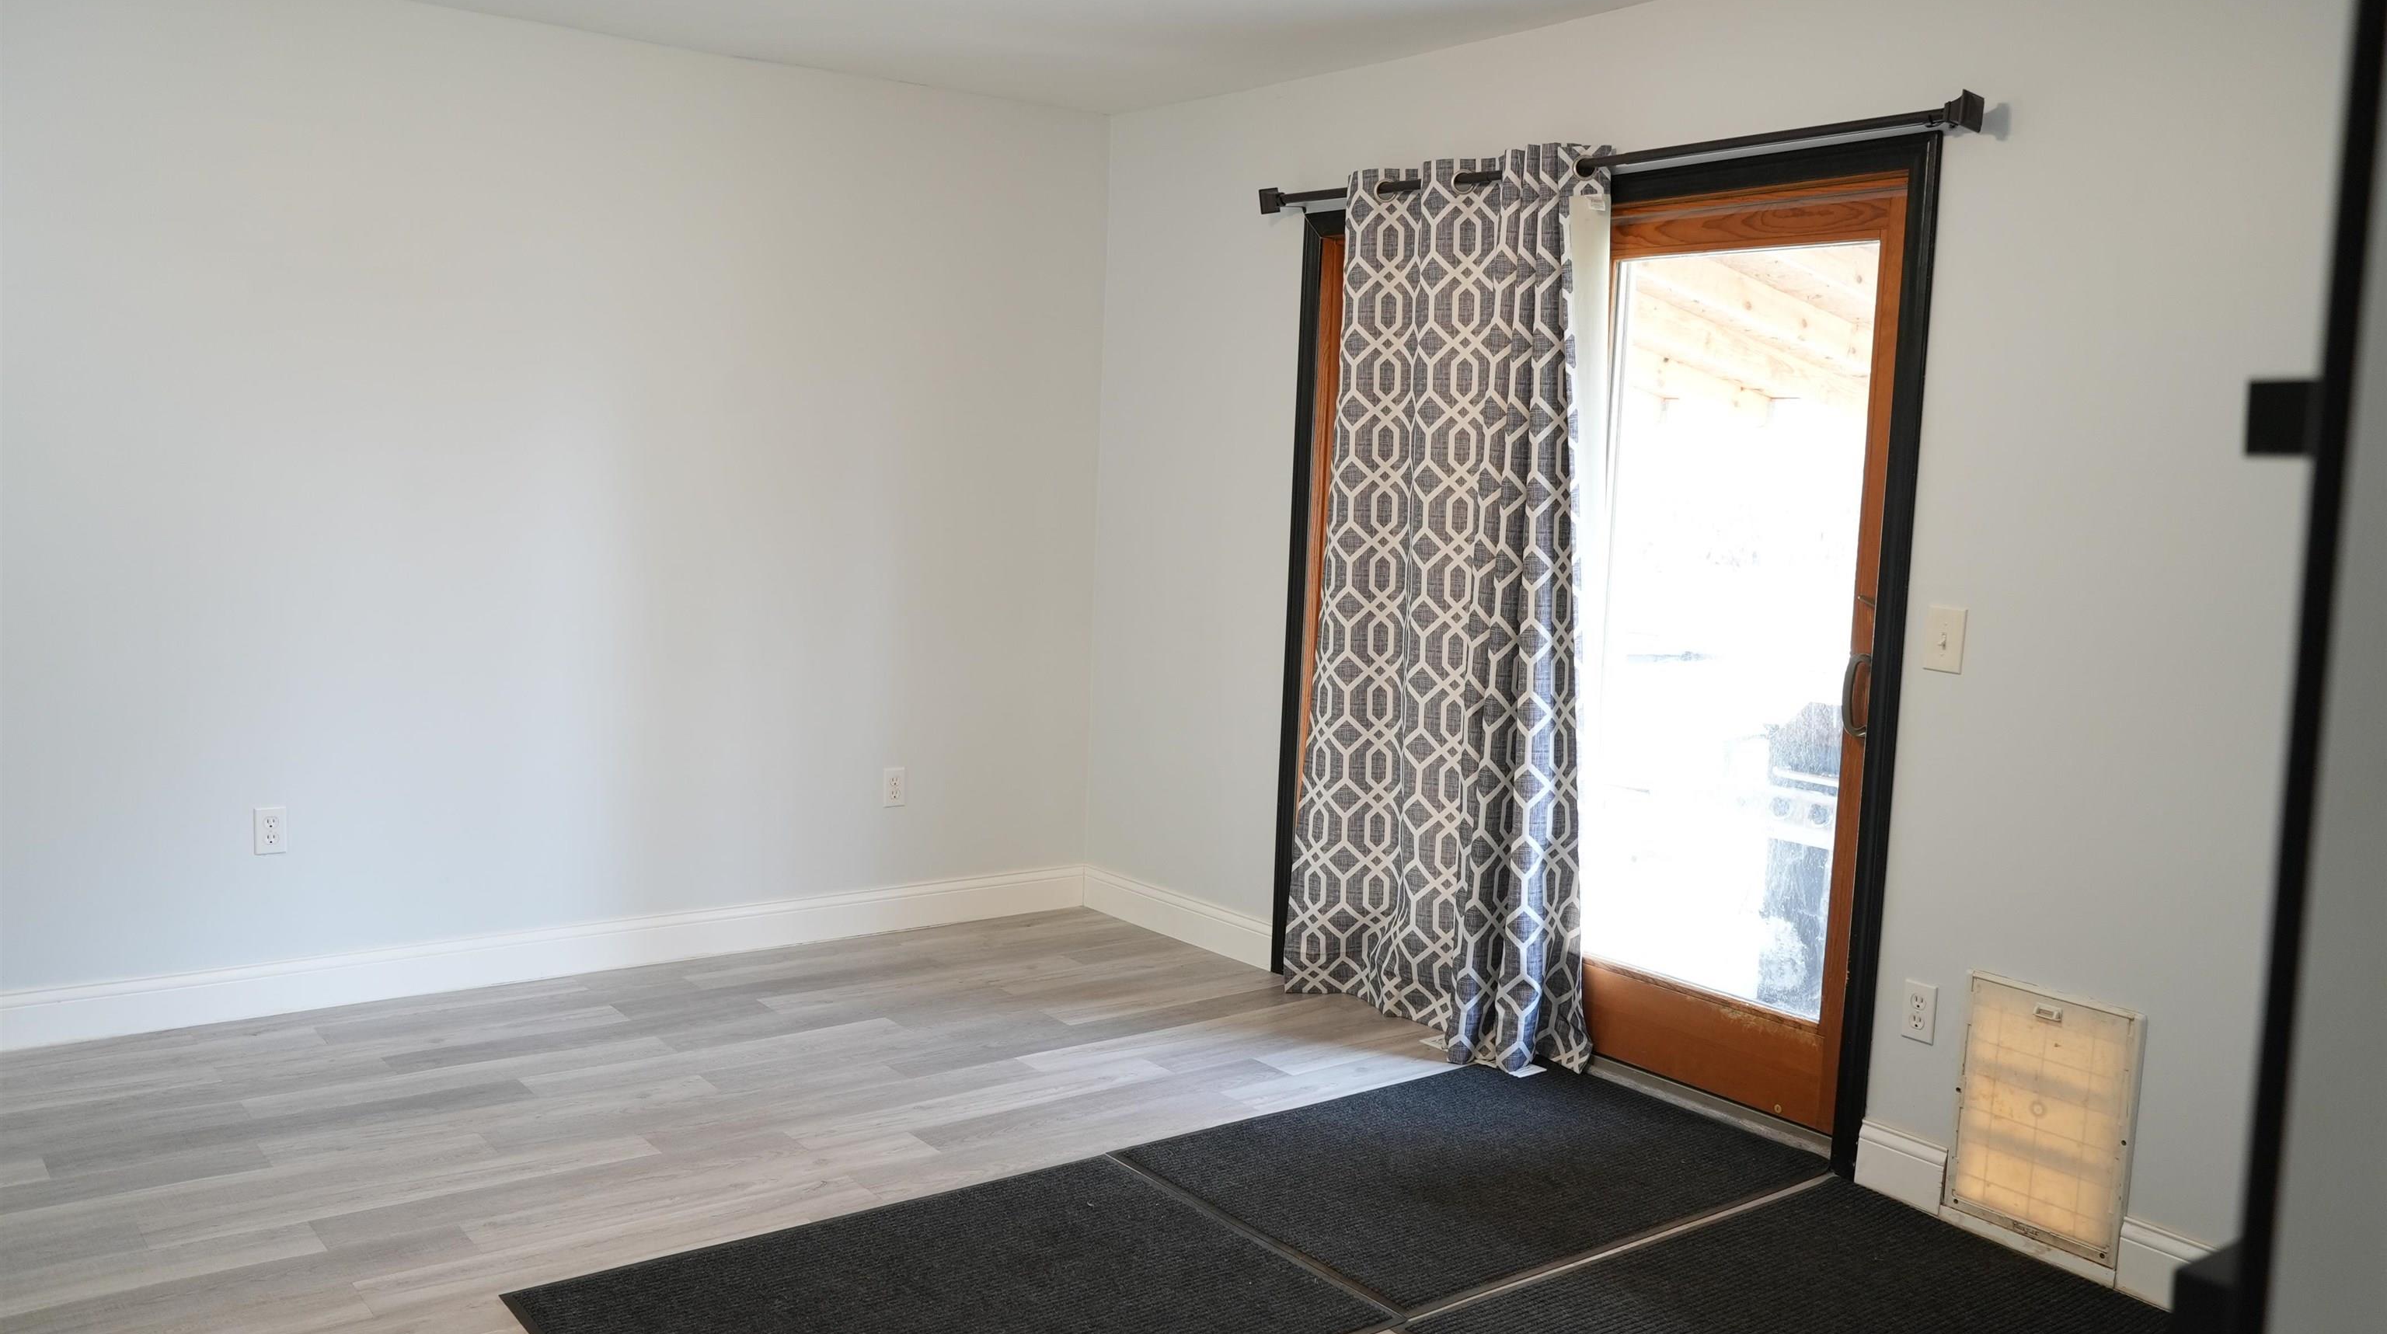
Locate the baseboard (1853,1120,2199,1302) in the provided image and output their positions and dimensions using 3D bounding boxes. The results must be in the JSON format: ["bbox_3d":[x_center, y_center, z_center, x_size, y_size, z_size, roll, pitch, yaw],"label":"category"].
[{"bbox_3d":[1.528,1.013,3.550,0.016,0.137,0.710,-3,8,-36],"label":"baseboard"}]

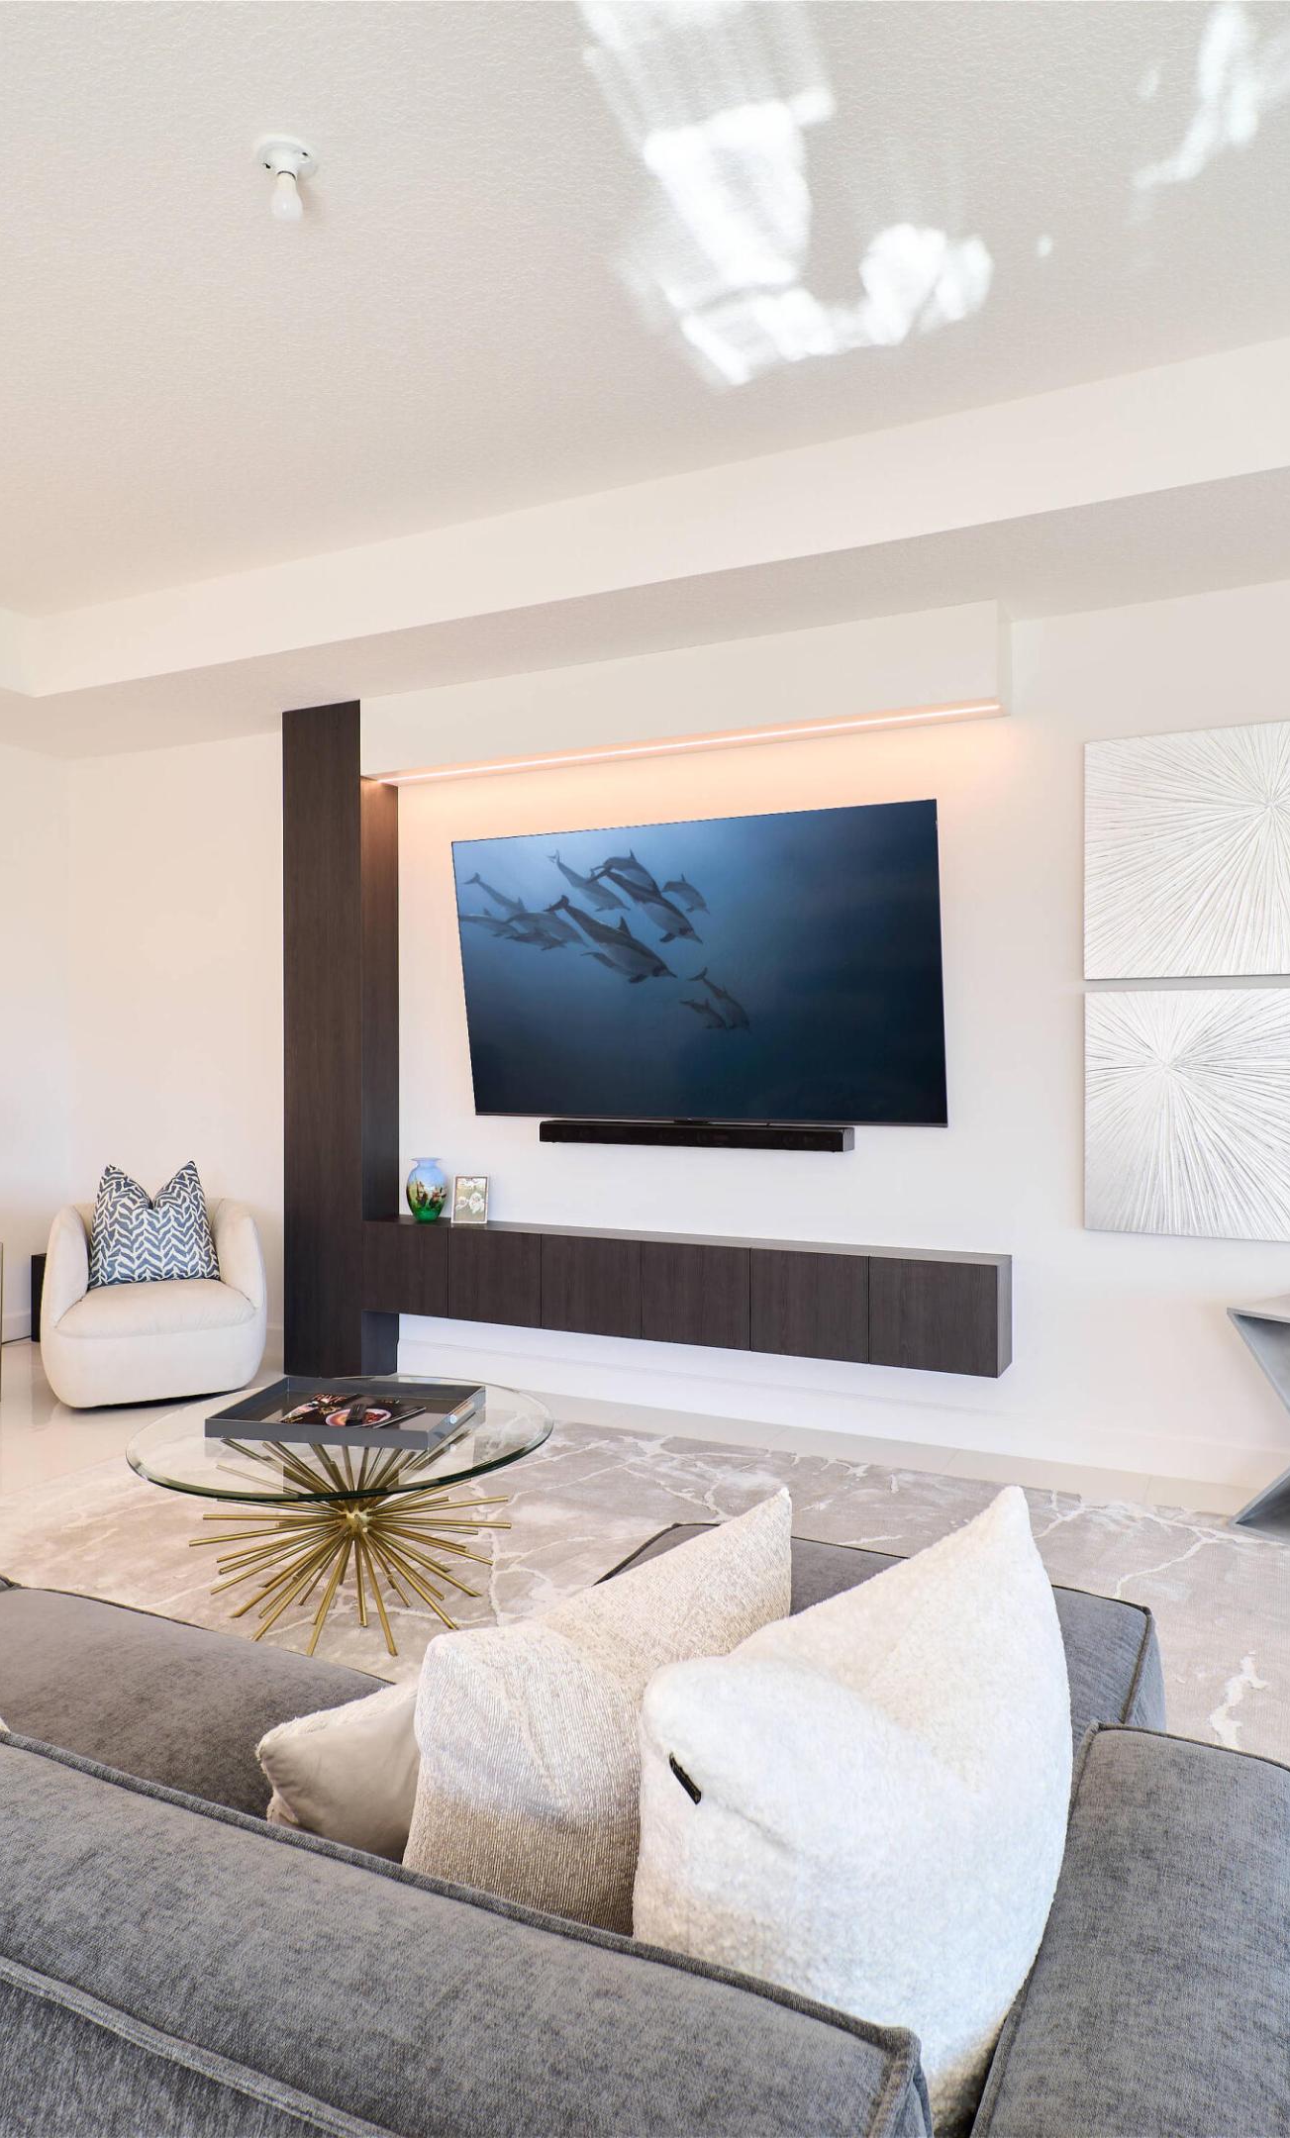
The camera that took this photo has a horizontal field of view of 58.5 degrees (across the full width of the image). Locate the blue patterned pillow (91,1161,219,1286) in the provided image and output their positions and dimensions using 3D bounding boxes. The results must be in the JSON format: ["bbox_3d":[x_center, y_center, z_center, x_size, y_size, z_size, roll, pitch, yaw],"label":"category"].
[{"bbox_3d":[-2.050,0.645,4.840,0.490,0.480,0.170,0,-20,-22],"label":"blue patterned pillow"}]

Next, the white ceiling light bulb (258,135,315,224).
[{"bbox_3d":[-0.708,-1.738,2.275,0.116,0.125,0.116,0,0,0],"label":"white ceiling light bulb"}]

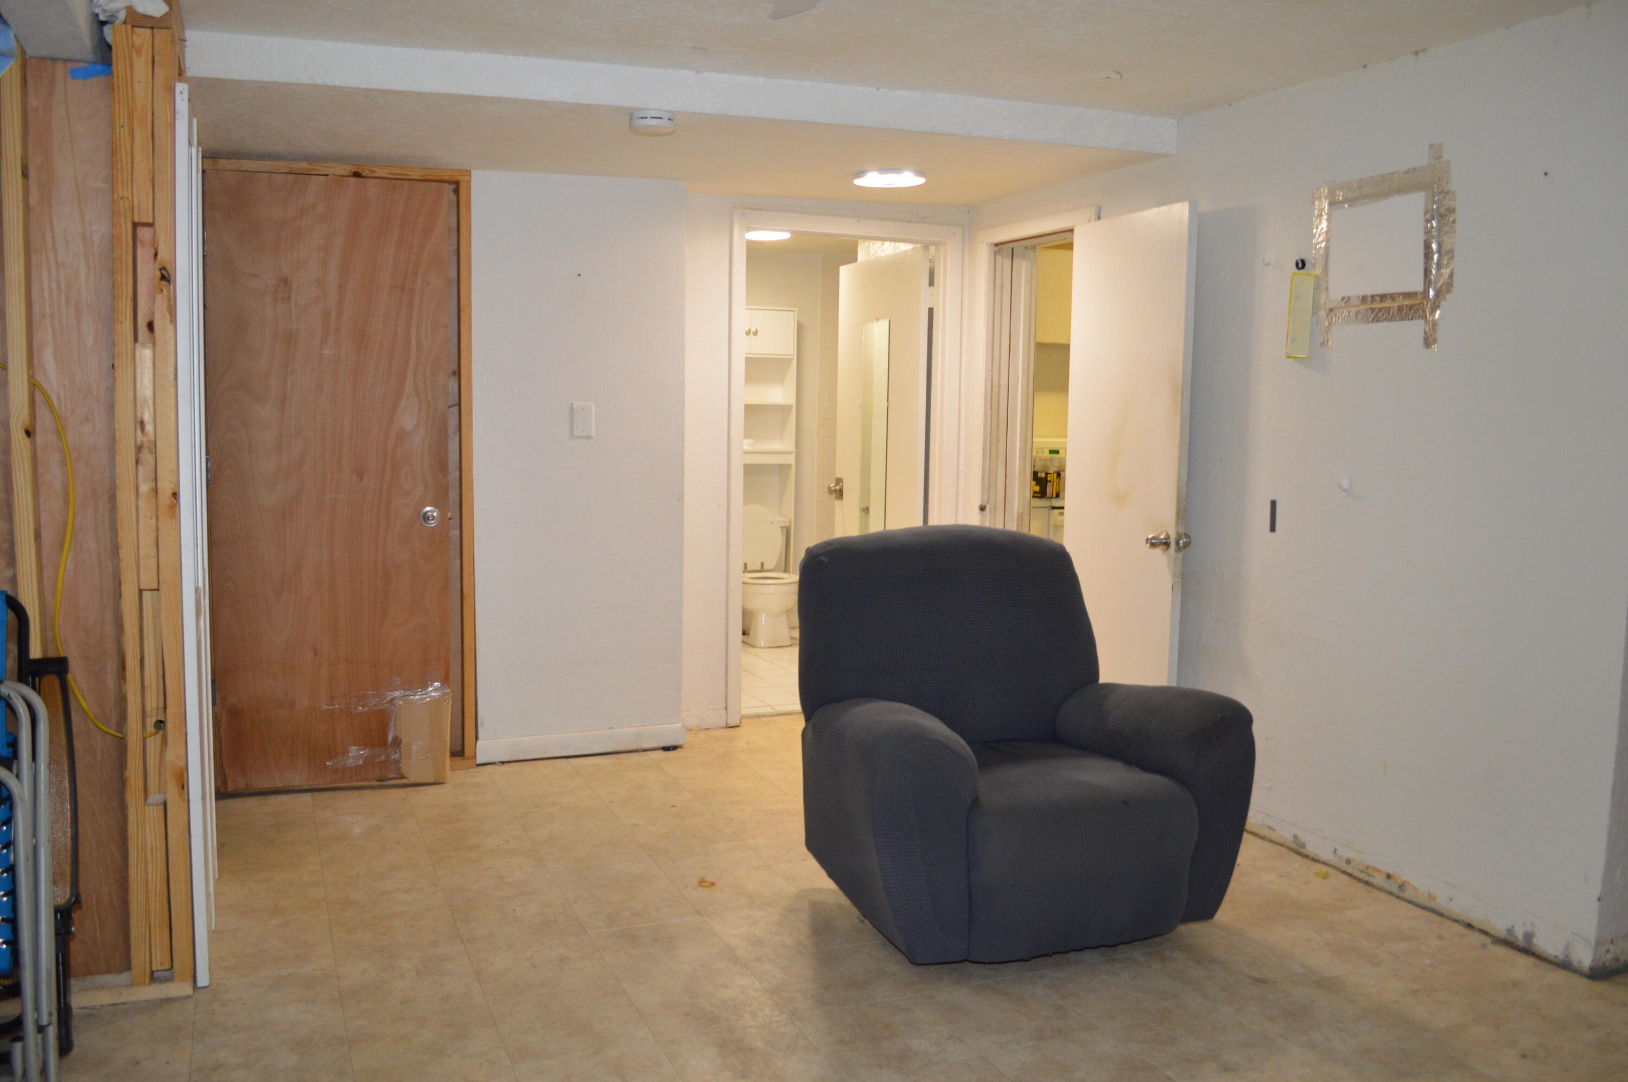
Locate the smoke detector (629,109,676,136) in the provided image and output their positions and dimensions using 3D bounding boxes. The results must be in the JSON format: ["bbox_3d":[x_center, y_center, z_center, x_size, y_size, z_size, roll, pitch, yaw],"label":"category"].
[{"bbox_3d":[-0.499,-1.263,3.698,0.135,0.050,0.135,-1,7,-21],"label":"smoke detector"}]

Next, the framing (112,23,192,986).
[{"bbox_3d":[-1.421,-0.039,2.638,0.123,2.047,0.090,0,6,-21],"label":"framing"}]

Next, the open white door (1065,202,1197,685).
[{"bbox_3d":[1.082,-0.134,4.276,0.035,2.000,0.645,-1,7,-21],"label":"open white door"}]

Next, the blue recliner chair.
[{"bbox_3d":[0.530,0.480,3.347,0.980,0.990,0.910,-1,7,-18],"label":"blue recliner chair"}]

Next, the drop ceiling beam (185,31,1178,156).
[{"bbox_3d":[-0.254,-1.340,3.744,2.990,0.125,0.160,-1,7,-16],"label":"drop ceiling beam"}]

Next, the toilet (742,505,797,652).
[{"bbox_3d":[-0.312,0.192,6.831,0.450,0.750,0.700,-1,7,-17],"label":"toilet"}]

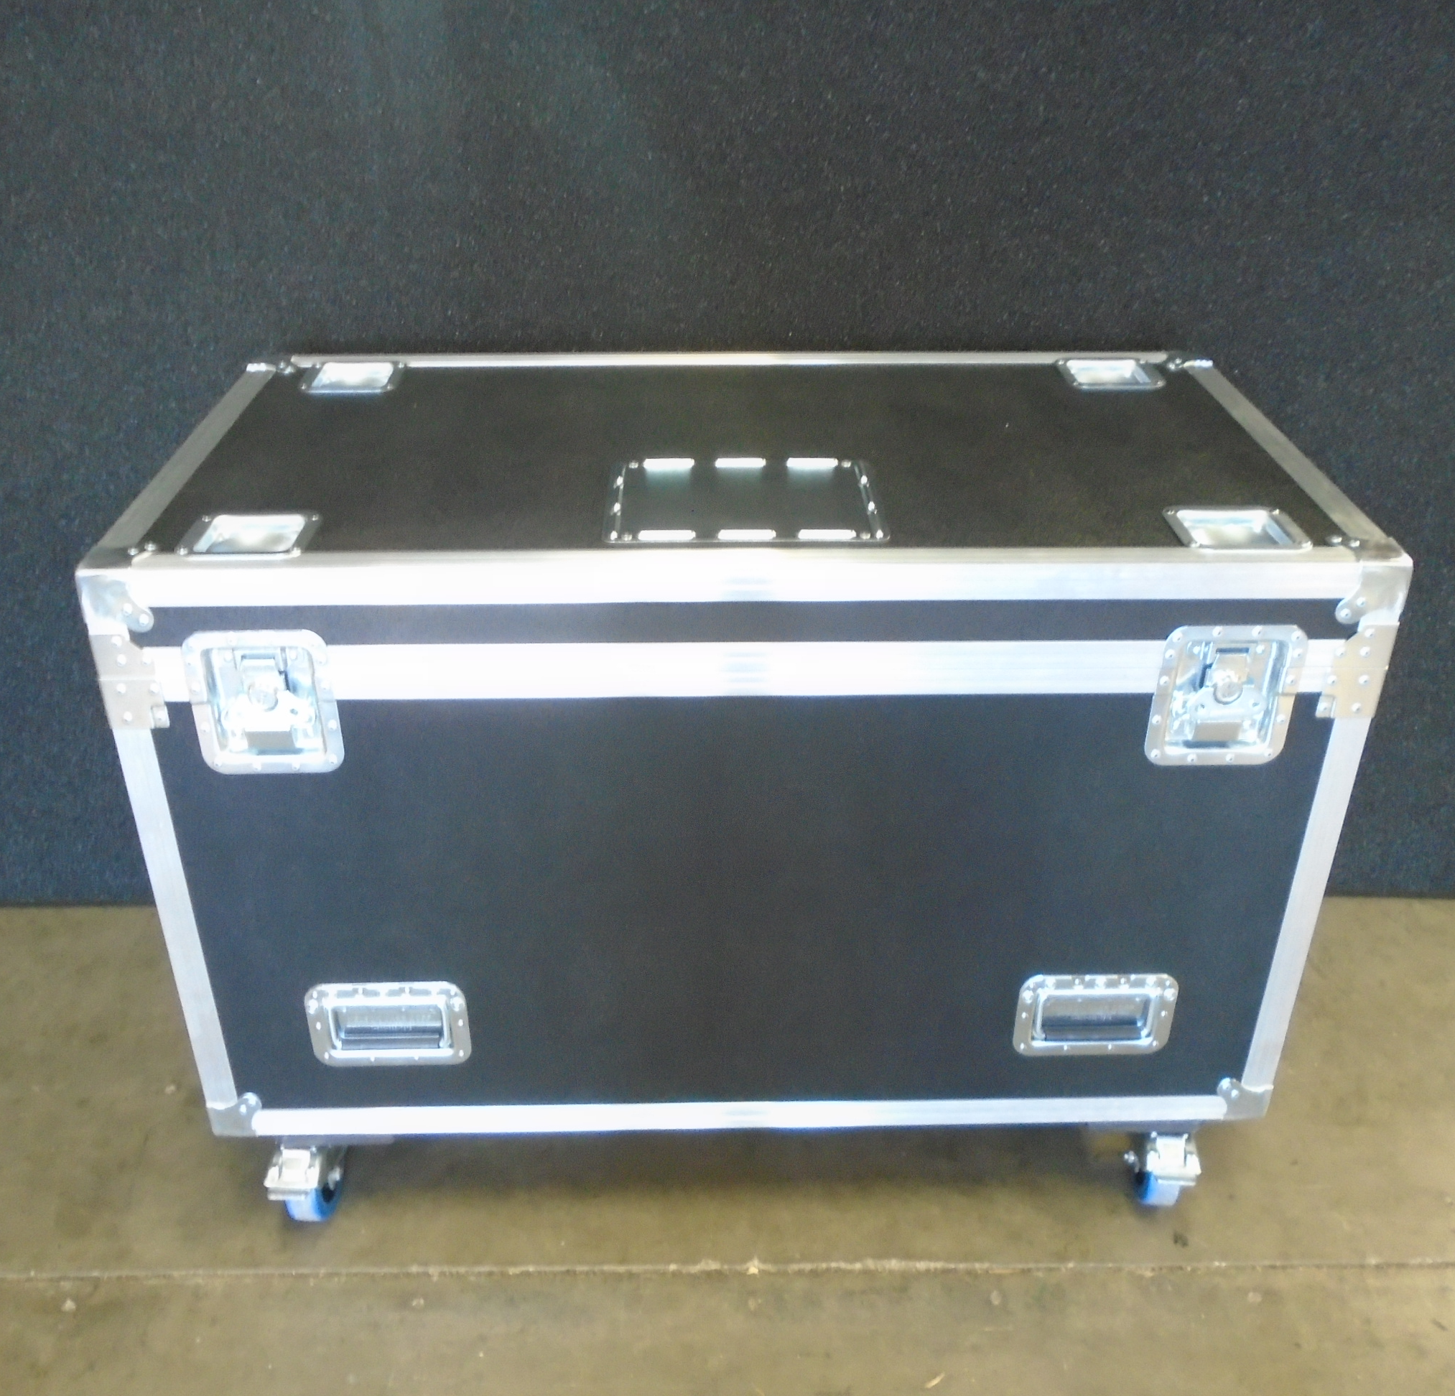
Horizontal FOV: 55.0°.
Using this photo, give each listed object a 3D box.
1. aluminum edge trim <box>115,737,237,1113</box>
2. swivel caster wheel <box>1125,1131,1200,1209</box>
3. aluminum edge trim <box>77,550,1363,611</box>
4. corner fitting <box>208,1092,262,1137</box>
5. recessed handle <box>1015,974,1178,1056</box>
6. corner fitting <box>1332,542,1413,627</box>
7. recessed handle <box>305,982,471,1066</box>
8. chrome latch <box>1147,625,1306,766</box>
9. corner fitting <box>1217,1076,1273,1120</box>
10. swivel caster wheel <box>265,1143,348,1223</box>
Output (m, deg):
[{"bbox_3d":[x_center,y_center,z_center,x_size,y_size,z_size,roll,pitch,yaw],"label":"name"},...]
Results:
[{"bbox_3d":[-0.464,0.201,1.206,0.030,0.431,0.030,0,30,-1],"label":"aluminum edge trim"},{"bbox_3d":[0.499,0.509,1.599,0.085,0.138,0.142,-1,31,-1],"label":"swivel caster wheel"},{"bbox_3d":[0.012,-0.091,1.047,0.958,0.032,0.032,0,30,-1],"label":"aluminum edge trim"},{"bbox_3d":[-0.456,0.374,1.319,0.054,0.059,0.055,0,30,-1],"label":"corner fitting"},{"bbox_3d":[0.332,0.282,1.270,0.143,0.099,0.026,0,30,-1],"label":"recessed handle"},{"bbox_3d":[0.485,-0.091,1.073,0.053,0.056,0.056,0,30,-1],"label":"corner fitting"},{"bbox_3d":[-0.301,0.287,1.255,0.144,0.099,0.026,0,30,-1],"label":"recessed handle"},{"bbox_3d":[0.389,-0.004,1.099,0.113,0.127,0.021,0,30,-1],"label":"chrome latch"},{"bbox_3d":[0.485,0.366,1.340,0.055,0.057,0.055,0,30,-1],"label":"corner fitting"},{"bbox_3d":[-0.481,0.517,1.577,0.085,0.138,0.142,-1,31,-1],"label":"swivel caster wheel"}]

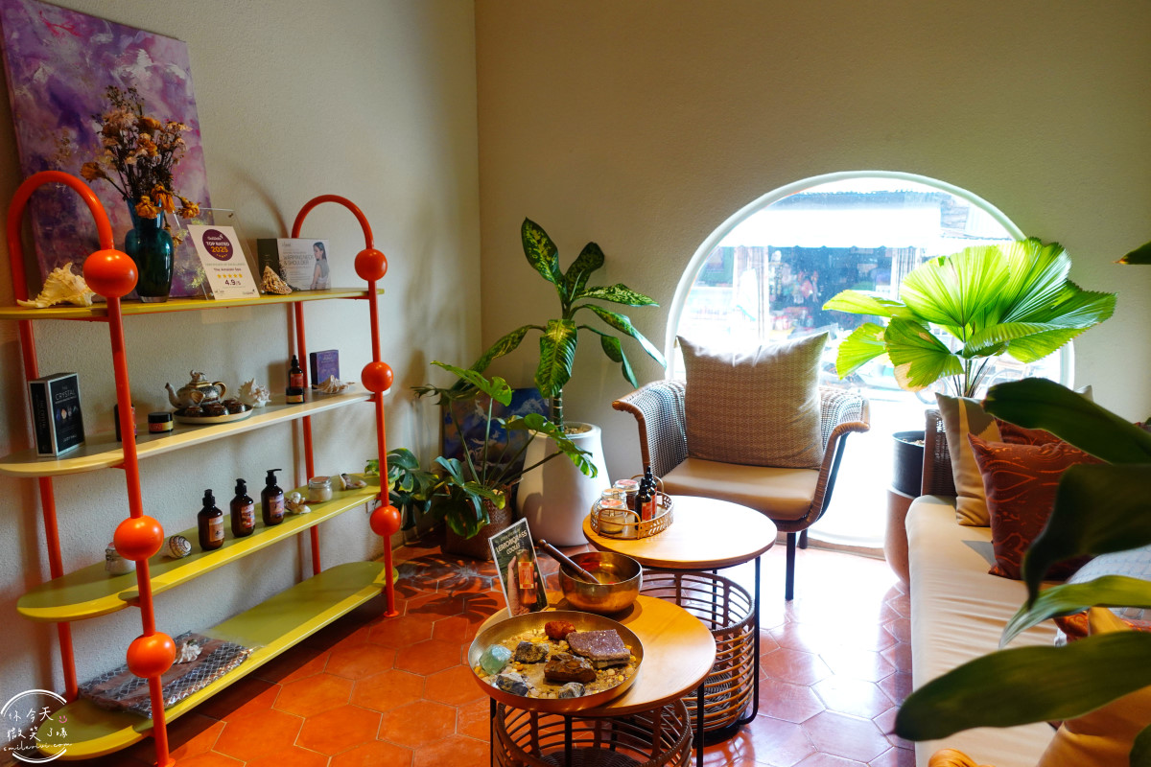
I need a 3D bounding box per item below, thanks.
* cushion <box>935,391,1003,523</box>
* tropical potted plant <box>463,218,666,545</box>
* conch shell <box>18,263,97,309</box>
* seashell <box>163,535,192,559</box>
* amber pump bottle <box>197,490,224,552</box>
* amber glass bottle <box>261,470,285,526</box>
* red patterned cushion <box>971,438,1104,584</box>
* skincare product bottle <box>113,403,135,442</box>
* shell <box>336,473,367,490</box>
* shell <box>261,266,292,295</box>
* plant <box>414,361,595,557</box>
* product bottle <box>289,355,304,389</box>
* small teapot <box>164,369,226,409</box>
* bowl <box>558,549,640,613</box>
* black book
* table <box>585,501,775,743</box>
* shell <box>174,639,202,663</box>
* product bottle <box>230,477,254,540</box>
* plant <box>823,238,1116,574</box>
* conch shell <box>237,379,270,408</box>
[{"bbox_3d":[1.330,0.230,2.340,0.460,0.430,0.150,2,-3,10],"label":"cushion"},{"bbox_3d":[-0.047,-0.010,3.259,0.790,1.400,0.660,4,10,25],"label":"tropical potted plant"},{"bbox_3d":[-1.175,-0.222,1.740,0.160,0.102,0.105,-3,10,-15],"label":"conch shell"},{"bbox_3d":[-1.034,0.424,1.995,0.072,0.052,0.056,2,10,15],"label":"seashell"},{"bbox_3d":[-0.972,0.358,2.032,0.064,0.155,0.064,5,11,27],"label":"amber pump bottle"},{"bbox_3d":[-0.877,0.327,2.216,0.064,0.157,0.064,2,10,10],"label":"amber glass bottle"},{"bbox_3d":[1.246,0.318,1.909,0.420,0.400,0.150,0,-12,25],"label":"red patterned cushion"},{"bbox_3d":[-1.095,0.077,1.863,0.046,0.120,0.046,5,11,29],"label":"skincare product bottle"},{"bbox_3d":[-0.779,0.341,2.670,0.100,0.048,0.060,-4,10,-23],"label":"shell"},{"bbox_3d":[-0.927,-0.320,2.380,0.090,0.085,0.080,-4,10,-23],"label":"shell"},{"bbox_3d":[-0.288,0.313,3.138,0.650,0.790,0.560,4,10,25],"label":"plant"},{"bbox_3d":[-0.885,-0.020,2.425,0.041,0.128,0.041,-4,10,-25],"label":"product bottle"},{"bbox_3d":[-1.088,0.018,2.200,0.095,0.106,0.158,7,12,38],"label":"small teapot"},{"bbox_3d":[0.056,0.437,1.660,0.178,0.083,0.178,0,9,0],"label":"bowl"},{"bbox_3d":[-1.184,0.070,1.756,0.041,0.169,0.120,-1,9,-5],"label":"black book"},{"bbox_3d":[0.271,0.620,2.060,0.492,0.504,0.492,-1,9,-5],"label":"table"},{"bbox_3d":[-1.203,0.820,2.368,0.093,0.052,0.070,-9,12,-40],"label":"shell"},{"bbox_3d":[-0.961,0.355,2.210,0.067,0.169,0.066,6,11,32],"label":"product bottle"},{"bbox_3d":[1.355,0.150,2.660,0.930,1.280,0.800,4,10,25],"label":"plant"},{"bbox_3d":[-0.962,0.030,2.300,0.092,0.085,0.080,-4,10,-23],"label":"conch shell"}]

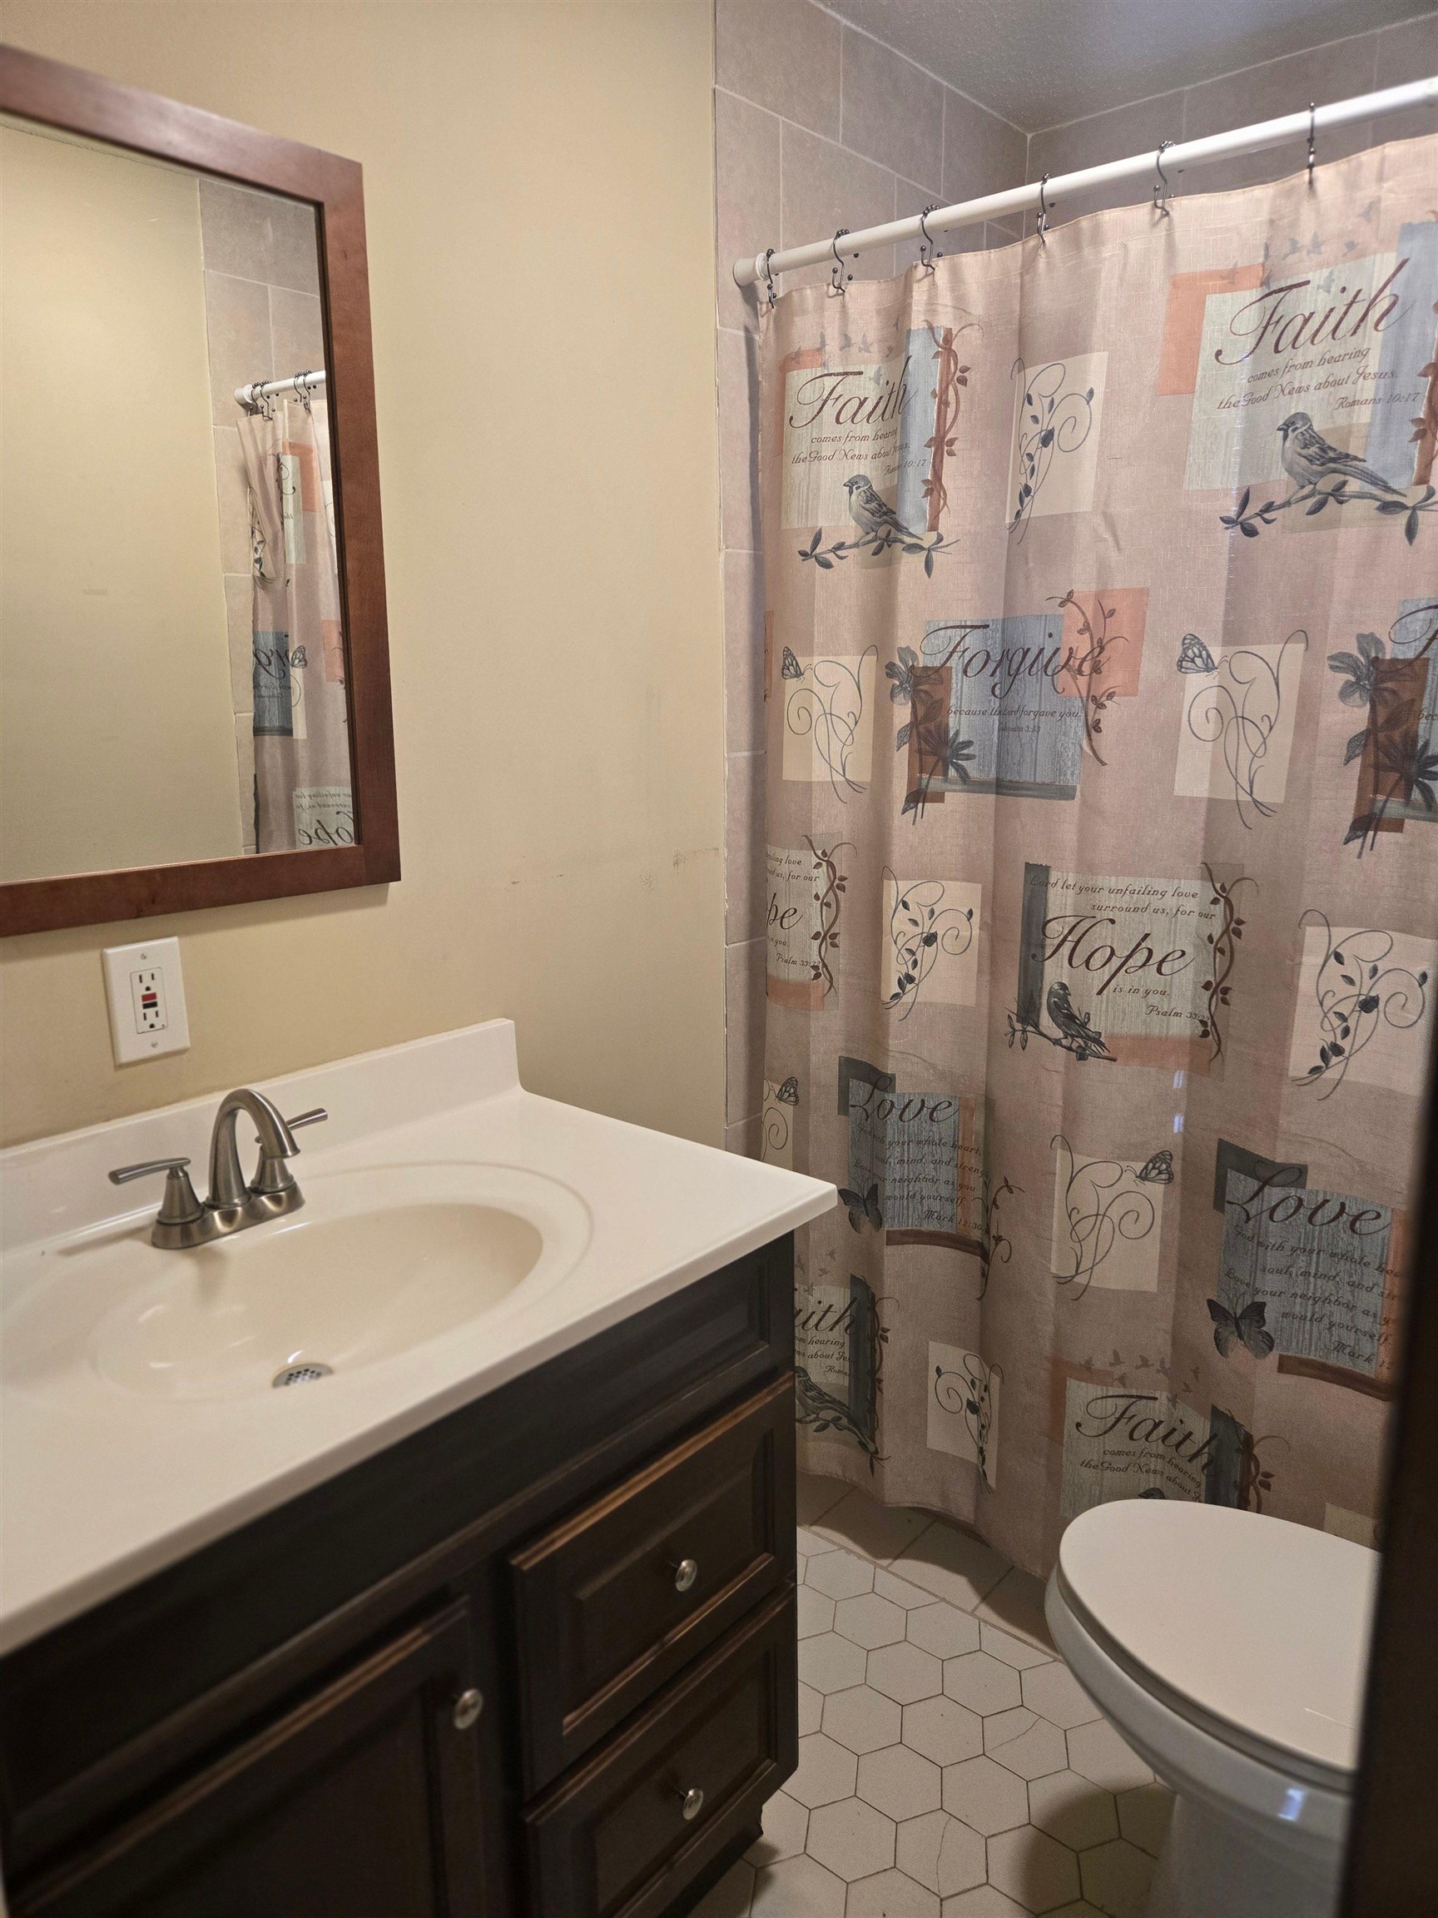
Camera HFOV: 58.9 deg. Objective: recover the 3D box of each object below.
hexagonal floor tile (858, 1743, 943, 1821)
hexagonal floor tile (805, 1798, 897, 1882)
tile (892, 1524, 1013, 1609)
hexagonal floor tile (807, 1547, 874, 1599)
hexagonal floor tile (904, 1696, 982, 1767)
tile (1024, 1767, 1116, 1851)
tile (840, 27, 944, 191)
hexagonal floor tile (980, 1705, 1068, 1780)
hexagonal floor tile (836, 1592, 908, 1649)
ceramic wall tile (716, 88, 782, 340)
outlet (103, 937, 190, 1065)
[{"bbox_3d":[0.243,1.110,1.711,0.128,0.010,0.111,10,16,39],"label":"hexagonal floor tile"},{"bbox_3d":[0.170,1.129,1.627,0.128,0.010,0.111,10,16,39],"label":"hexagonal floor tile"},{"bbox_3d":[0.390,1.012,2.120,0.158,0.010,0.158,10,16,39],"label":"tile"},{"bbox_3d":[0.200,1.017,2.098,0.111,0.010,0.128,2,13,10],"label":"hexagonal floor tile"},{"bbox_3d":[0.316,1.090,1.795,0.128,0.010,0.111,10,16,39],"label":"hexagonal floor tile"},{"bbox_3d":[0.462,1.113,1.665,0.111,0.010,0.128,2,13,10],"label":"tile"},{"bbox_3d":[0.288,-1.384,2.095,0.009,0.175,0.300,11,17,40],"label":"tile"},{"bbox_3d":[0.427,1.094,1.775,0.128,0.010,0.111,10,16,39],"label":"hexagonal floor tile"},{"bbox_3d":[0.238,1.040,1.995,0.111,0.010,0.128,2,13,10],"label":"hexagonal floor tile"},{"bbox_3d":[0.045,-1.084,1.876,0.009,0.306,0.134,11,17,40],"label":"ceramic wall tile"},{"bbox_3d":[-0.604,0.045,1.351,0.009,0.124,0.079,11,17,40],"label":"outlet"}]

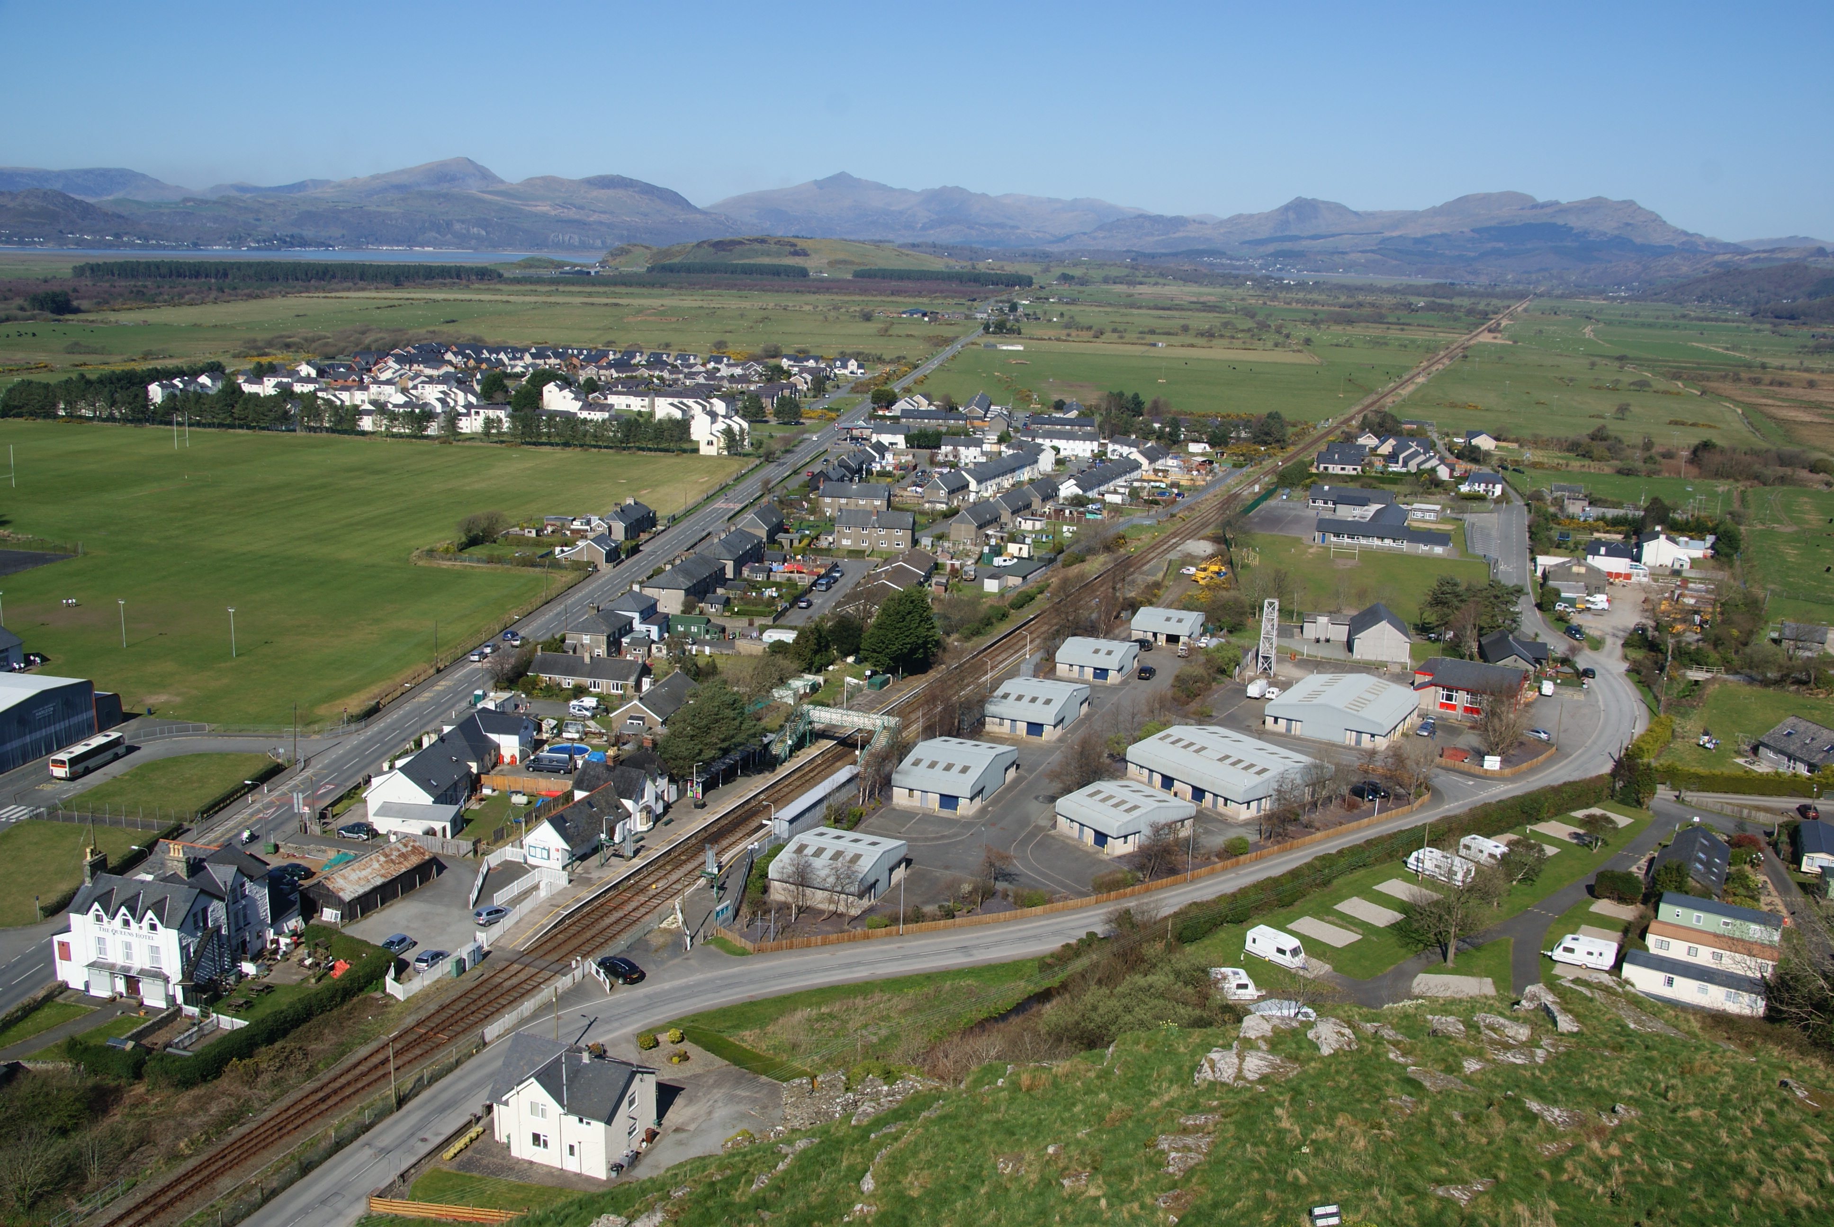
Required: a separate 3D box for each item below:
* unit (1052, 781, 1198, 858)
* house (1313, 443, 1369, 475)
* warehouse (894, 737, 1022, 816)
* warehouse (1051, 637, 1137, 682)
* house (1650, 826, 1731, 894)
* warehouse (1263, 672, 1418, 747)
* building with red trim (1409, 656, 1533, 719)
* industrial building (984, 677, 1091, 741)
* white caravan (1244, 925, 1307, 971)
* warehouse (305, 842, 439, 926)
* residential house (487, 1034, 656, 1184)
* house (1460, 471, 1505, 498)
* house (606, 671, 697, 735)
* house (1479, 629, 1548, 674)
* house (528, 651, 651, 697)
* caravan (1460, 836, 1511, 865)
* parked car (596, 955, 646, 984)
[{"bbox_3d":[25.430,24.310,186.390,13.250,5.020,10.450,-8,17,-36],"label":"unit"},{"bbox_3d":[140.990,-51.220,508.170,16.200,7.500,14.800,4,14,9],"label":"house"},{"bbox_3d":[4.923,18.905,186.398,10.100,5.100,16.800,7,14,21],"label":"warehouse"},{"bbox_3d":[30.670,7.160,257.980,10.710,5.200,12.790,7,15,22],"label":"warehouse"},{"bbox_3d":[81.940,26.929,161.847,7.100,4.500,16.400,9,15,28],"label":"house"},{"bbox_3d":[61.166,13.161,218.574,16.600,5.200,19.600,10,16,30],"label":"warehouse"},{"bbox_3d":[82.404,10.792,227.349,14.500,7.200,12.000,9,15,27],"label":"building with red trim"},{"bbox_3d":[17.067,12.465,213.988,10.050,4.900,17.800,7,14,21],"label":"industrial building"},{"bbox_3d":[36.500,33.770,153.590,2.280,2.500,6.500,-10,18,-40],"label":"white caravan"},{"bbox_3d":[-54.173,26.076,151.871,6.100,3.650,12.500,8,15,24],"label":"warehouse"},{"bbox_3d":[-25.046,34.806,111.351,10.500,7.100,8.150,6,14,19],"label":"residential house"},{"bbox_3d":[169.540,-38.510,458.760,11.000,7.300,6.800,6,14,17],"label":"house"},{"bbox_3d":[-35.364,12.256,208.496,7.400,4.900,15.200,5,14,11],"label":"house"},{"bbox_3d":[96.874,6.826,247.152,10.000,4.600,16.200,5,14,14],"label":"house"},{"bbox_3d":[-51.420,9.210,240.900,17.800,5.000,7.200,4,14,11],"label":"house"},{"bbox_3d":[66.720,28.340,179.380,2.280,2.550,5.750,-6,15,-29],"label":"caravan"},{"bbox_3d":[-26.256,31.745,136.053,4.200,1.470,1.760,15,19,43],"label":"parked car"}]

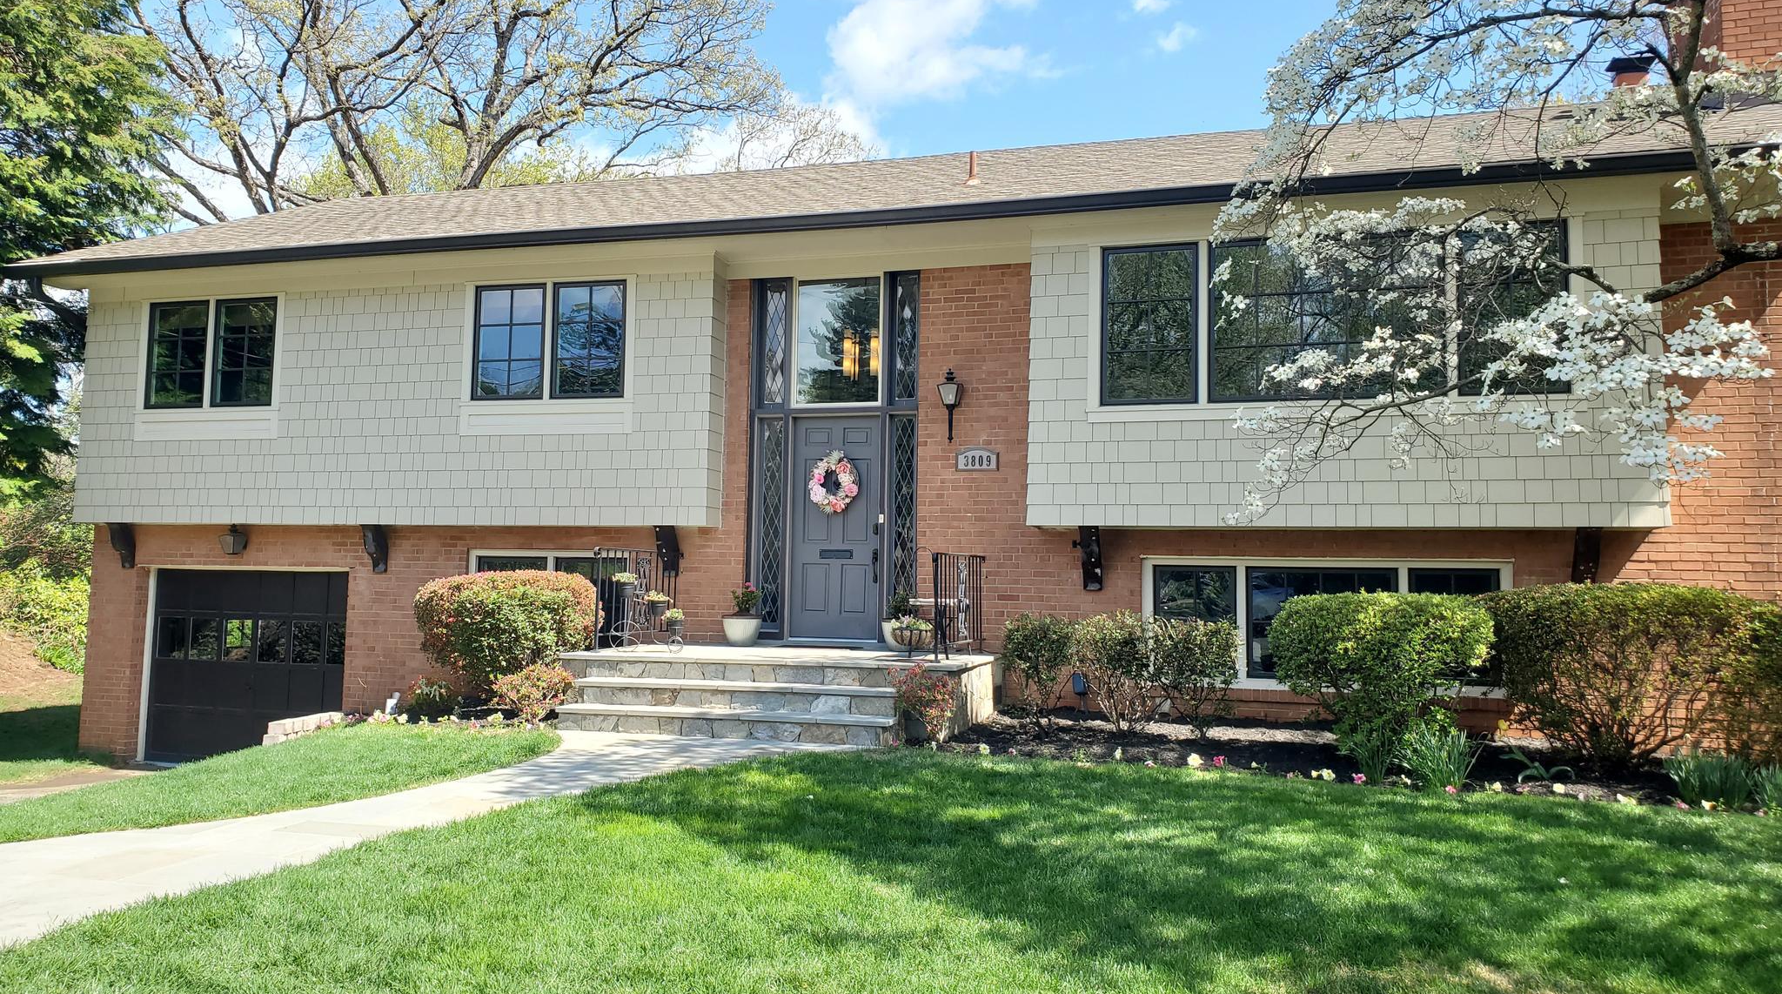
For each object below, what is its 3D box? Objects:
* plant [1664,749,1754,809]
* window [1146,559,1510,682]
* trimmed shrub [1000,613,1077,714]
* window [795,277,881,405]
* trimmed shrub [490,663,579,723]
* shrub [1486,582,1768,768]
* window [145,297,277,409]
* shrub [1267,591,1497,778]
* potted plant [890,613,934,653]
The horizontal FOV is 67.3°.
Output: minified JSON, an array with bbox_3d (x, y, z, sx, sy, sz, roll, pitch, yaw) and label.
[{"bbox_3d":[4.946,1.701,8.097,0.477,0.358,0.455,0,-5,15],"label":"plant"},{"bbox_3d":[3.498,1.036,10.878,2.849,1.060,0.120,0,-5,16],"label":"window"},{"bbox_3d":[1.154,1.369,10.582,0.602,0.918,0.606,0,-5,15],"label":"trimmed shrub"},{"bbox_3d":[-0.481,-1.439,12.268,0.837,1.198,0.090,0,-5,16],"label":"window"},{"bbox_3d":[-2.945,1.614,11.007,0.696,0.510,0.606,0,-5,15],"label":"trimmed shrub"},{"bbox_3d":[5.215,1.269,9.649,1.750,1.300,1.100,0,-5,16],"label":"shrub"},{"bbox_3d":[-7.031,-1.476,13.841,1.617,1.122,0.100,0,-5,16],"label":"window"},{"bbox_3d":[3.374,1.247,9.255,1.450,1.175,1.300,0,-5,16],"label":"shrub"},{"bbox_3d":[0.166,1.127,10.947,0.340,0.345,0.340,1,-4,0],"label":"potted plant"}]

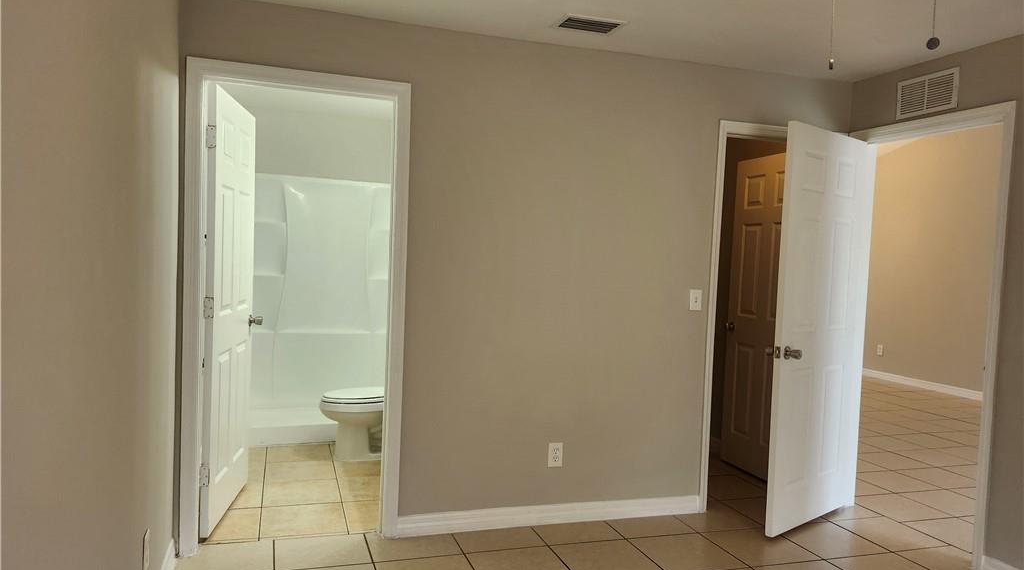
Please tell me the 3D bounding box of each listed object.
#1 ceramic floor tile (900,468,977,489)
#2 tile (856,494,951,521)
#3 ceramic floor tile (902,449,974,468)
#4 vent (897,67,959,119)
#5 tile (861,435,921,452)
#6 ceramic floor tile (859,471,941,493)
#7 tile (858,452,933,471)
[{"bbox_3d":[2.904,1.312,4.601,0.400,0.010,0.400,2,2,-18],"label":"ceramic floor tile"},{"bbox_3d":[2.252,1.302,3.966,0.400,0.010,0.400,2,2,-18],"label":"tile"},{"bbox_3d":[3.126,1.292,5.066,0.402,0.010,0.402,2,2,-18],"label":"ceramic floor tile"},{"bbox_3d":[2.094,-0.965,3.449,0.020,0.195,0.352,2,2,-18],"label":"vent"},{"bbox_3d":[3.043,1.293,5.505,0.400,0.010,0.400,2,2,-18],"label":"tile"},{"bbox_3d":[2.443,1.268,4.364,0.380,0.010,0.383,2,2,-17],"label":"ceramic floor tile"},{"bbox_3d":[2.754,1.281,4.936,0.402,0.010,0.402,2,2,-18],"label":"tile"}]

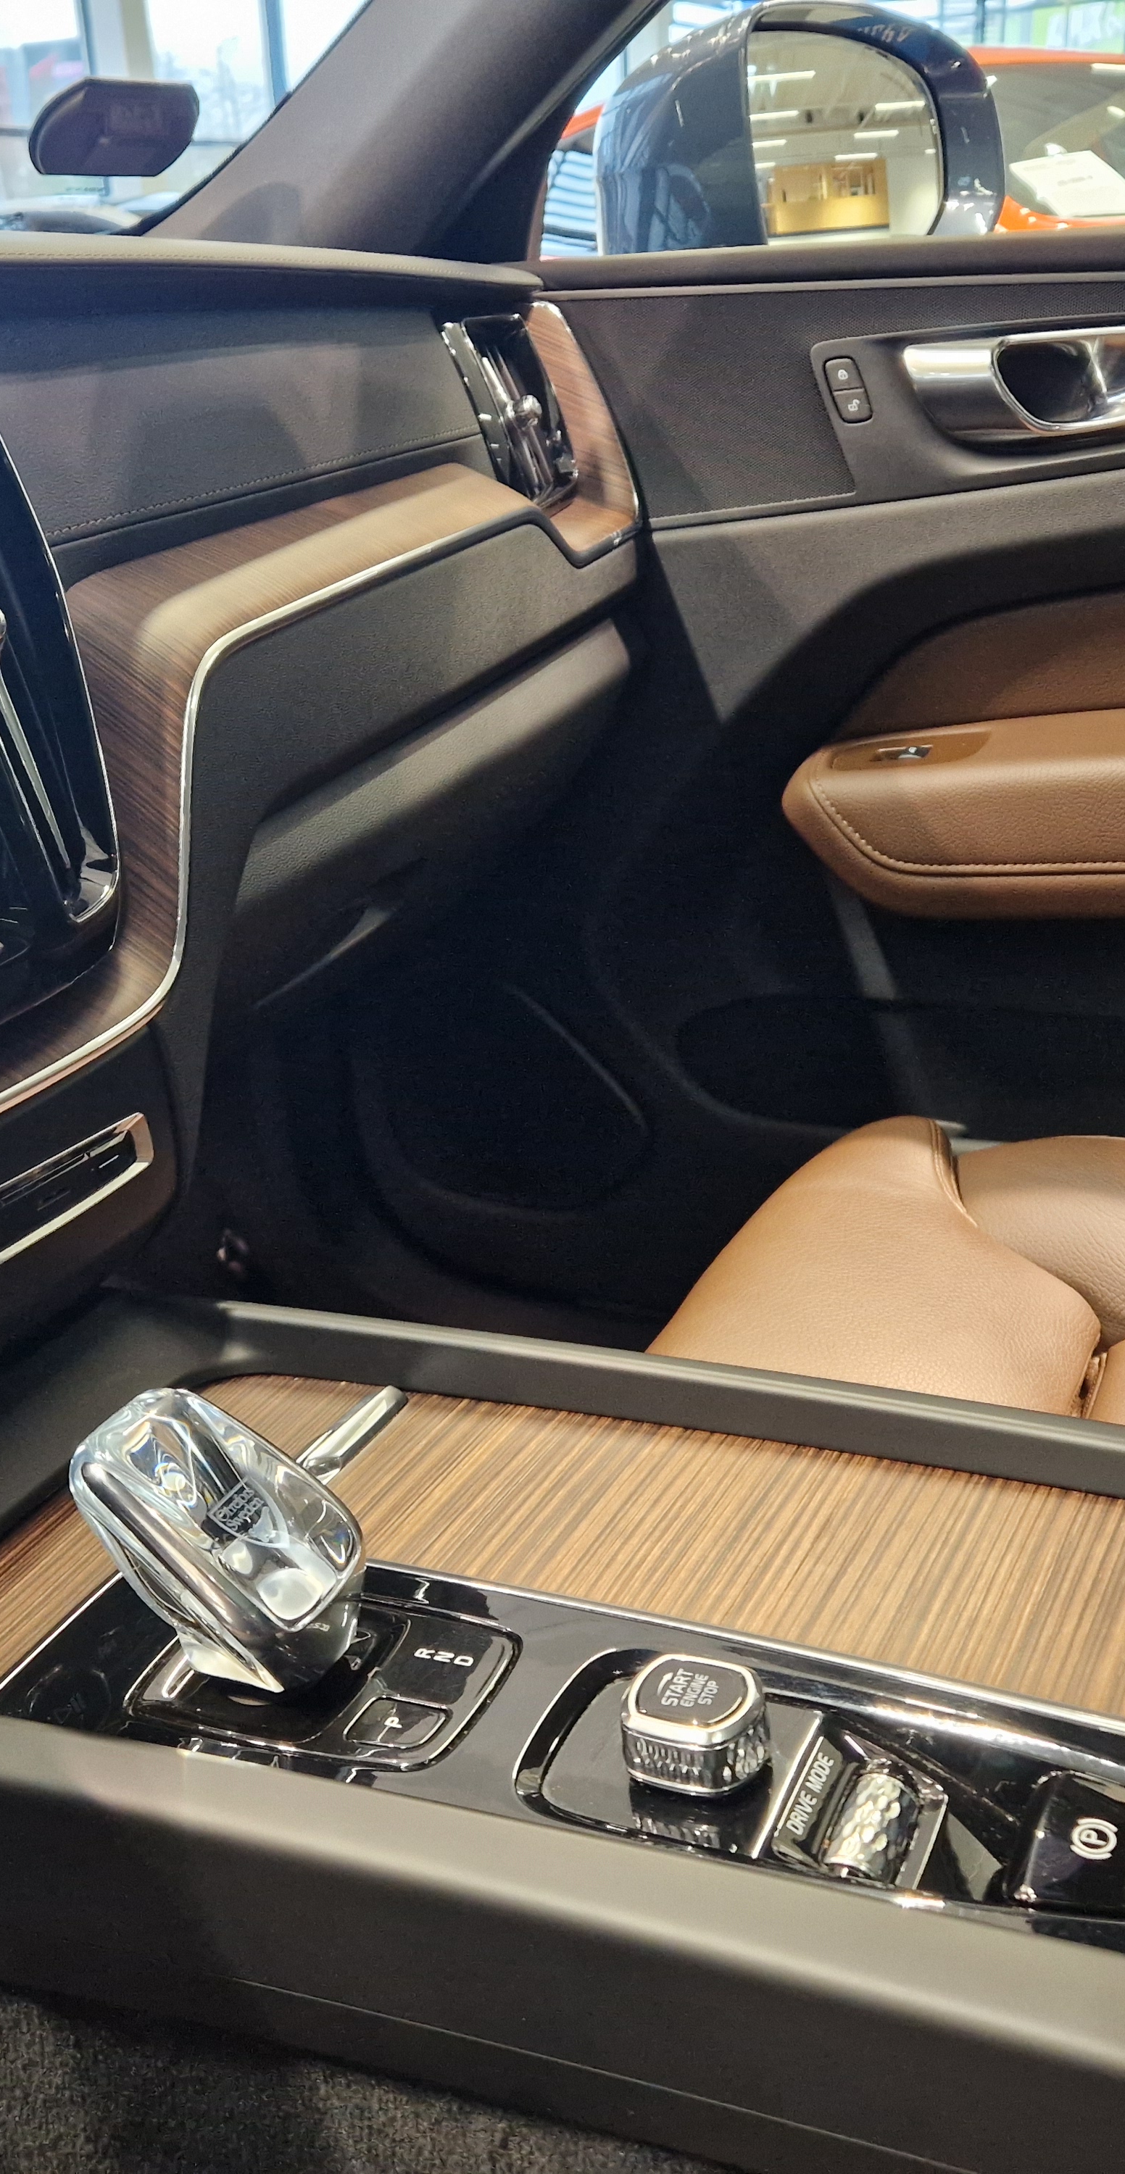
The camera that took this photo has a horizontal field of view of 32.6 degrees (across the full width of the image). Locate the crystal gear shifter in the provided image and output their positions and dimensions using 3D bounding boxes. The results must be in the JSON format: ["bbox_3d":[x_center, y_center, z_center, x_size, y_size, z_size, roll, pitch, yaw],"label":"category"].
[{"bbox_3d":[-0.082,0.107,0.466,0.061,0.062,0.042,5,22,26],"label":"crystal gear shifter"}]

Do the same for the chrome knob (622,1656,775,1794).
[{"bbox_3d":[0.029,0.139,0.424,0.029,0.015,0.029,5,22,26],"label":"chrome knob"}]

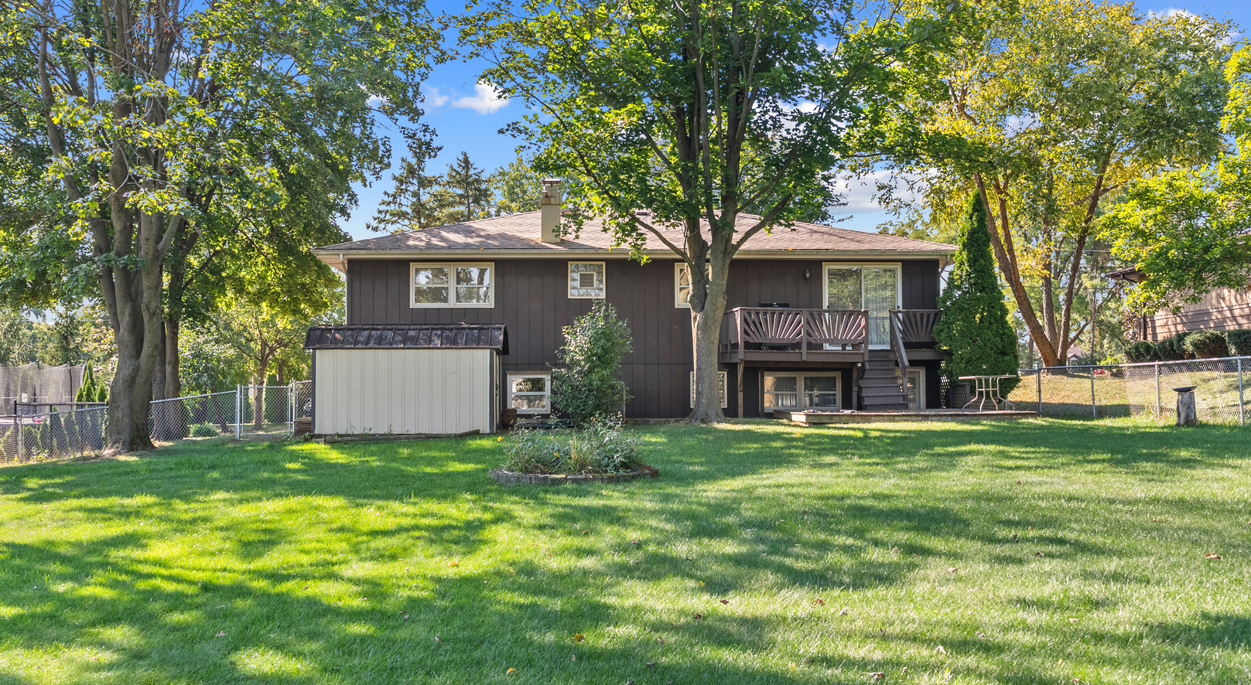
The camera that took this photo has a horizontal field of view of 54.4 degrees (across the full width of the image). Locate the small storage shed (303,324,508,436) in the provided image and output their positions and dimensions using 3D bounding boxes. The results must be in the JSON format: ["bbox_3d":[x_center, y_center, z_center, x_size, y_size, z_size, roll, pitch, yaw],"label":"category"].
[{"bbox_3d":[-4.580,0.772,26.200,4.020,2.300,3.100,0,-2,-3],"label":"small storage shed"}]

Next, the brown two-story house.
[{"bbox_3d":[0.300,-0.861,32.900,15.300,5.760,10.500,0,-2,-3],"label":"brown two-story house"}]

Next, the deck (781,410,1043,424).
[{"bbox_3d":[6.050,1.644,27.250,5.400,0.210,3.000,0,-2,-3],"label":"deck"}]

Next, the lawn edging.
[{"bbox_3d":[-0.600,1.488,14.100,1.950,0.120,1.650,0,-2,-3],"label":"lawn edging"}]

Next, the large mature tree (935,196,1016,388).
[{"bbox_3d":[8.000,-0.976,27.900,1.920,4.950,1.900,0,-2,-3],"label":"large mature tree"}]

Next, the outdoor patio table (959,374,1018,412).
[{"bbox_3d":[7.840,1.130,26.300,1.260,0.750,1.260,0,-2,-3],"label":"outdoor patio table"}]

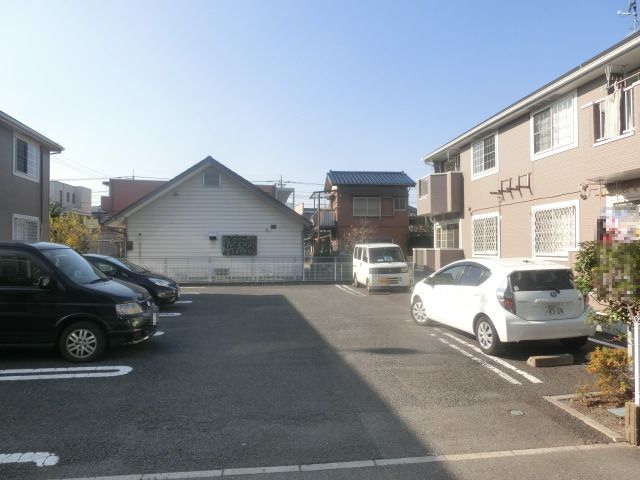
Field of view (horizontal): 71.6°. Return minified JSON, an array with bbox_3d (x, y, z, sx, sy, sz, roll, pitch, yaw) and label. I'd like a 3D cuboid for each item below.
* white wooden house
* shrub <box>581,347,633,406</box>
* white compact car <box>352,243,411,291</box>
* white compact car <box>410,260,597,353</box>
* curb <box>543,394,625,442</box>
[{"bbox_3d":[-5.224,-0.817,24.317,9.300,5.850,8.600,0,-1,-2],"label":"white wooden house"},{"bbox_3d":[3.117,1.451,4.827,0.520,0.600,0.480,0,-1,-6],"label":"shrub"},{"bbox_3d":[2.300,1.043,17.087,1.475,1.820,3.395,0,-1,-6],"label":"white compact car"},{"bbox_3d":[3.138,1.087,8.447,1.695,1.445,3.995,0,-1,-10],"label":"white compact car"},{"bbox_3d":[2.582,1.716,4.382,0.130,0.080,1.140,0,-1,-5],"label":"curb"}]

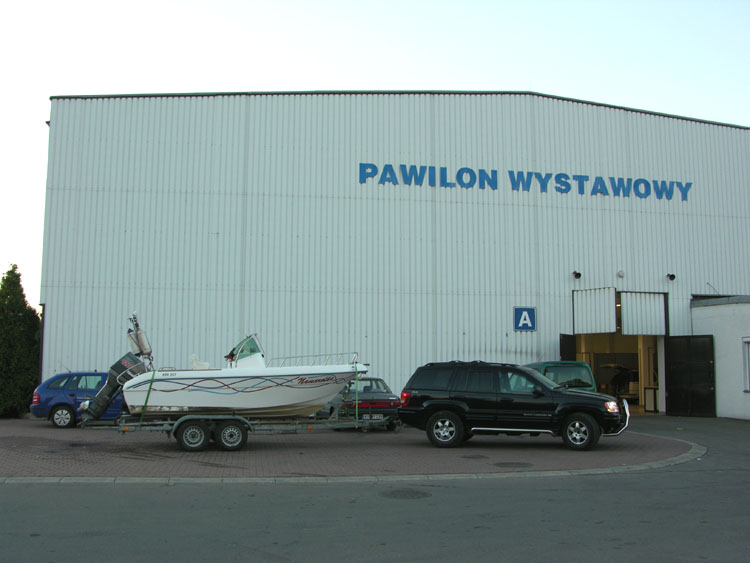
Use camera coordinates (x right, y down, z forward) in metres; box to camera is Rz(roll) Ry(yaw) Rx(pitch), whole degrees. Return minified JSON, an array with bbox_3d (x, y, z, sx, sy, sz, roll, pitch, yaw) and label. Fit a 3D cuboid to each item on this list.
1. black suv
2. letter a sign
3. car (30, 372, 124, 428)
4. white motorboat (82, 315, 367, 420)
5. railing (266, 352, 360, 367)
[{"bbox_3d":[2.976,2.625,16.363,4.700,1.790,1.840,-1,-6,11],"label":"black suv"},{"bbox_3d":[4.967,1.241,25.010,0.770,0.790,0.050,1,-6,-10],"label":"letter a sign"},{"bbox_3d":[-7.156,3.263,21.125,4.220,1.460,1.660,1,-6,-4],"label":"car"},{"bbox_3d":[-3.141,1.849,16.305,5.963,2.205,2.100,1,-6,-7],"label":"white motorboat"},{"bbox_3d":[-1.336,1.713,16.559,1.989,0.330,1.650,1,-6,-7],"label":"railing"}]

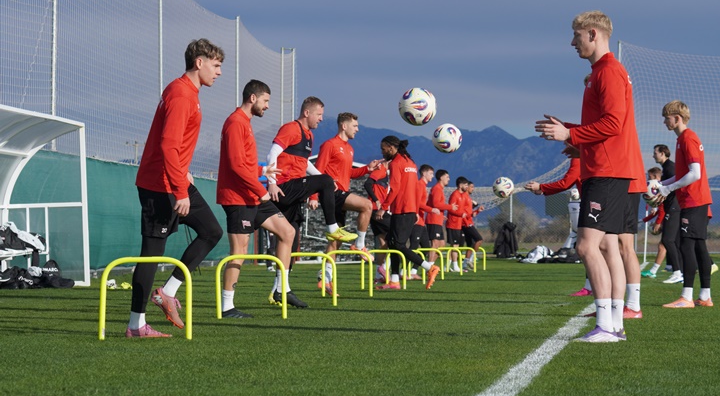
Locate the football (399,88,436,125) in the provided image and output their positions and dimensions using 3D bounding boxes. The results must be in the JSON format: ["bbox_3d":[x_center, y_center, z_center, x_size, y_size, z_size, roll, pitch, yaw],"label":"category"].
[{"bbox_3d":[0.336,-0.527,12.220,0.220,0.220,0.220,0,-1,0],"label":"football"}]

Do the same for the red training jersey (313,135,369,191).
[{"bbox_3d":[-0.205,-0.342,22.100,0.480,0.680,0.520,-1,-1,28],"label":"red training jersey"}]

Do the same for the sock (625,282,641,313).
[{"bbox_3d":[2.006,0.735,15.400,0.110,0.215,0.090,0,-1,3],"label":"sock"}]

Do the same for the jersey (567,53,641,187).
[{"bbox_3d":[1.368,-0.455,11.800,0.400,0.720,0.530,0,-1,9],"label":"jersey"}]

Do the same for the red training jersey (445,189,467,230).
[{"bbox_3d":[1.843,0.221,40.400,0.380,0.750,0.500,-1,-1,32],"label":"red training jersey"}]

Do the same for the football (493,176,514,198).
[{"bbox_3d":[1.485,-0.106,21.700,0.220,0.220,0.220,0,-1,0],"label":"football"}]

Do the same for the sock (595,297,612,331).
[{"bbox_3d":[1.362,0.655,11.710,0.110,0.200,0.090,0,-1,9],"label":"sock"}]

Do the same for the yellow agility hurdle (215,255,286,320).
[{"bbox_3d":[-0.781,0.643,15.150,0.511,0.466,0.037,0,-1,-1],"label":"yellow agility hurdle"}]

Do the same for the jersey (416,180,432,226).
[{"bbox_3d":[0.958,0.078,32.800,0.370,0.740,0.500,0,-1,10],"label":"jersey"}]

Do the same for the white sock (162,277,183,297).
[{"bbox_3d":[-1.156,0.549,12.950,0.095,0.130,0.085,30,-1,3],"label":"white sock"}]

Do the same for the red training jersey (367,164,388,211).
[{"bbox_3d":[0.330,-0.151,28.900,0.340,0.680,0.500,-1,-2,38],"label":"red training jersey"}]

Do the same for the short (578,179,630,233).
[{"bbox_3d":[1.374,0.036,11.800,0.280,0.345,0.380,0,-1,9],"label":"short"}]

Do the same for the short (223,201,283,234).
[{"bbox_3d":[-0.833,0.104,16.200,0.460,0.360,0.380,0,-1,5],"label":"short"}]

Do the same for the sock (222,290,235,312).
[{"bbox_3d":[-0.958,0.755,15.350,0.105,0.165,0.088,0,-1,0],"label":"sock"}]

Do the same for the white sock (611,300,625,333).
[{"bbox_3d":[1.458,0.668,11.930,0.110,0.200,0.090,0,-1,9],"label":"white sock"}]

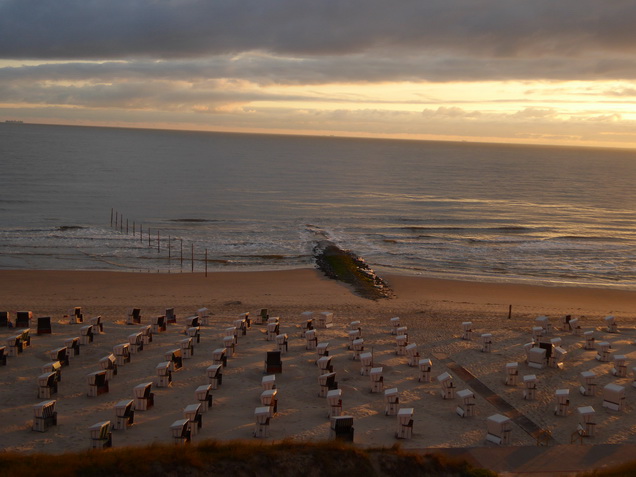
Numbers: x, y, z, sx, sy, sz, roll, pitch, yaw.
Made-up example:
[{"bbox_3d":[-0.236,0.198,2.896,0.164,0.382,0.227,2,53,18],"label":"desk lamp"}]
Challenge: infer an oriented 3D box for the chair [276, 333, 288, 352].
[{"bbox_3d":[-3.290,9.570,73.816,0.930,1.590,1.220,3,7,4],"label":"chair"}]

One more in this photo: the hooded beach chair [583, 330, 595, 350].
[{"bbox_3d":[25.519,9.527,76.464,0.950,1.600,1.200,3,7,7],"label":"hooded beach chair"}]

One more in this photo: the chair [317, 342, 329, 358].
[{"bbox_3d":[0.417,10.069,70.803,0.867,1.620,1.210,4,7,10],"label":"chair"}]

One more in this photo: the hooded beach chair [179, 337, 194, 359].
[{"bbox_3d":[-10.953,9.136,67.777,0.950,1.600,1.200,3,7,5],"label":"hooded beach chair"}]

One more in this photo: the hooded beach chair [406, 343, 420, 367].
[{"bbox_3d":[8.296,10.164,70.391,1.100,1.570,1.170,2,7,-4],"label":"hooded beach chair"}]

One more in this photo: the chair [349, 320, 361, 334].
[{"bbox_3d":[3.797,9.237,81.232,0.950,1.600,1.200,4,7,9],"label":"chair"}]

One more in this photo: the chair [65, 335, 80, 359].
[{"bbox_3d":[-21.122,9.368,69.394,0.950,1.600,1.200,4,7,9],"label":"chair"}]

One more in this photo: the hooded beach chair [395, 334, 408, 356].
[{"bbox_3d":[8.063,10.268,78.123,1.000,1.650,1.170,3,7,7],"label":"hooded beach chair"}]

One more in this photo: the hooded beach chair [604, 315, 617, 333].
[{"bbox_3d":[32.666,9.576,90.221,1.000,1.550,1.200,3,7,6],"label":"hooded beach chair"}]

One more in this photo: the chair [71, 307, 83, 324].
[{"bbox_3d":[-25.256,8.031,84.551,0.970,1.600,1.200,6,8,23],"label":"chair"}]

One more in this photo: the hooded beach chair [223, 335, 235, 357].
[{"bbox_3d":[-7.687,9.467,70.983,0.900,1.570,1.170,3,7,4],"label":"hooded beach chair"}]

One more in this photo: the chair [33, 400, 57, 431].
[{"bbox_3d":[-16.987,11.008,50.253,0.881,1.620,1.210,5,8,19],"label":"chair"}]

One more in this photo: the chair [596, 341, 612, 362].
[{"bbox_3d":[25.943,10.230,73.466,0.930,1.590,1.220,3,7,2],"label":"chair"}]

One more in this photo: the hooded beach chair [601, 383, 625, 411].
[{"bbox_3d":[21.682,11.656,59.195,0.951,1.620,1.210,-3,9,-37],"label":"hooded beach chair"}]

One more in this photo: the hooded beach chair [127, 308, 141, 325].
[{"bbox_3d":[-19.105,8.079,83.824,0.950,1.500,1.200,6,8,27],"label":"hooded beach chair"}]

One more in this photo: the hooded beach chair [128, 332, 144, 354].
[{"bbox_3d":[-15.893,9.150,70.861,0.920,1.570,1.170,4,7,11],"label":"hooded beach chair"}]

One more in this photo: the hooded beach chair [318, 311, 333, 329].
[{"bbox_3d":[0.981,8.539,85.101,1.000,1.450,1.200,8,9,36],"label":"hooded beach chair"}]

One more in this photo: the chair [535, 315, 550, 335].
[{"bbox_3d":[23.772,9.154,85.682,1.220,1.590,0.930,8,9,38],"label":"chair"}]

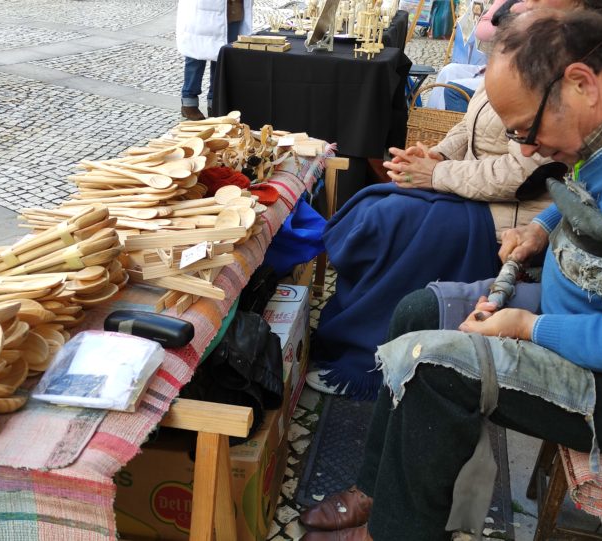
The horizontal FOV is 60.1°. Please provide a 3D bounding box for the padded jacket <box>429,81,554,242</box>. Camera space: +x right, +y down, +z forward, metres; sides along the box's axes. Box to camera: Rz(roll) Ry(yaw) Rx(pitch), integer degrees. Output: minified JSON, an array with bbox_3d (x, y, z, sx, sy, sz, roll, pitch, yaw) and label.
[{"bbox_3d":[0.560,-0.403,1.418,0.460,0.620,0.500,4,30,6],"label":"padded jacket"}]

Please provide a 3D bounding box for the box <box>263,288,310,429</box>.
[{"bbox_3d":[-0.202,0.230,1.462,0.400,0.300,0.290,7,31,11],"label":"box"}]

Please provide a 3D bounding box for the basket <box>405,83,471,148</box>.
[{"bbox_3d":[0.890,-0.931,3.342,0.380,0.420,0.280,13,32,21],"label":"basket"}]

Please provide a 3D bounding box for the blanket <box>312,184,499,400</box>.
[{"bbox_3d":[0.290,0.018,1.558,0.490,0.550,0.500,5,30,9],"label":"blanket"}]

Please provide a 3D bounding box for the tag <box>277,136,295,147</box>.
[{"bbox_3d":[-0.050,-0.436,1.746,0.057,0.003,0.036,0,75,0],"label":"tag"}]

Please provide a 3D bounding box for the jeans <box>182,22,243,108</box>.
[{"bbox_3d":[-0.660,-1.732,4.080,0.400,0.900,0.300,-18,35,-28],"label":"jeans"}]

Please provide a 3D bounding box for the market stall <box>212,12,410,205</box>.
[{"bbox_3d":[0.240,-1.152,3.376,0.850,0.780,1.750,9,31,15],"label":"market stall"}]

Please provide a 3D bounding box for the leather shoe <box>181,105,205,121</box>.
[{"bbox_3d":[-0.885,-1.327,4.338,0.105,0.120,0.280,-21,36,-31],"label":"leather shoe"}]

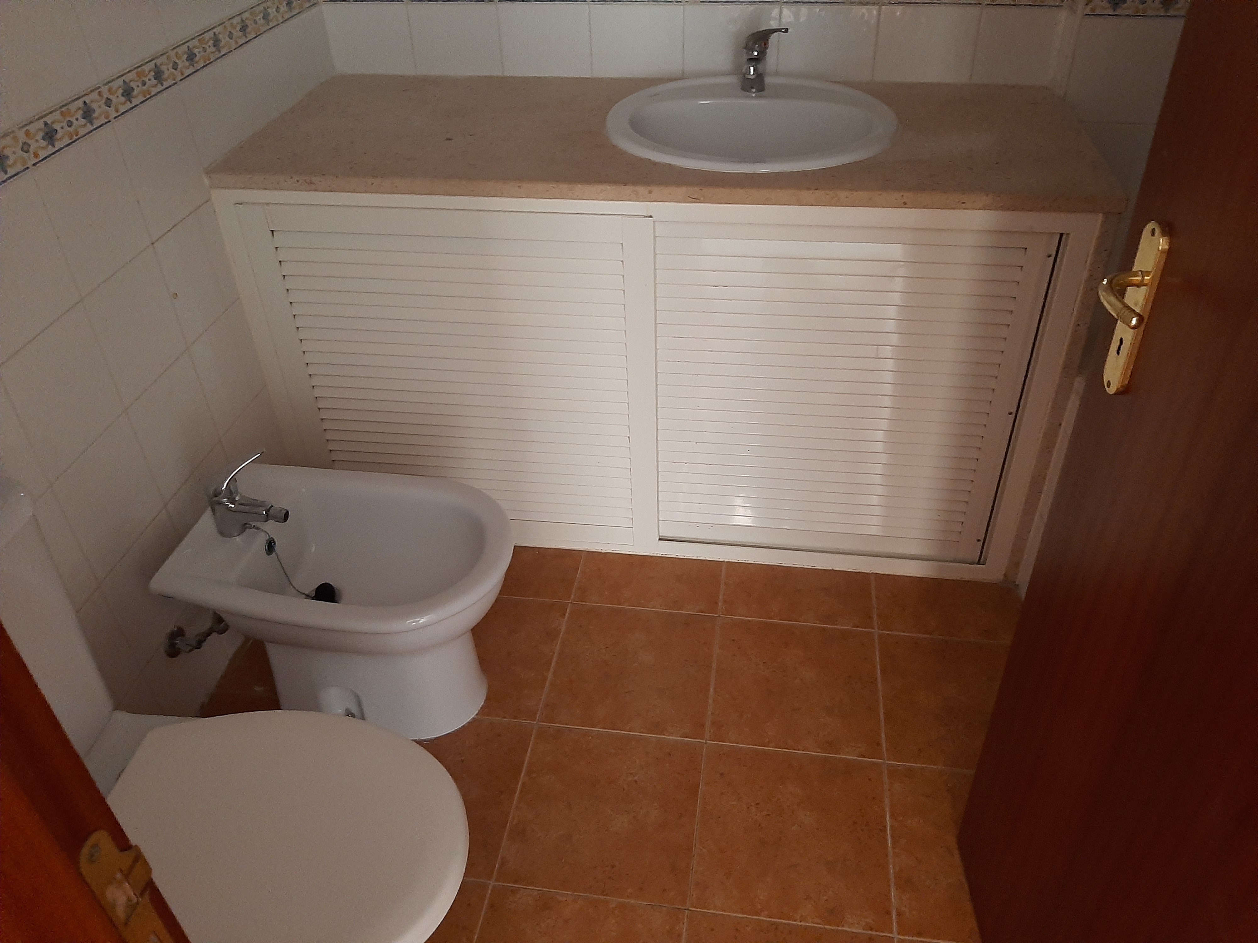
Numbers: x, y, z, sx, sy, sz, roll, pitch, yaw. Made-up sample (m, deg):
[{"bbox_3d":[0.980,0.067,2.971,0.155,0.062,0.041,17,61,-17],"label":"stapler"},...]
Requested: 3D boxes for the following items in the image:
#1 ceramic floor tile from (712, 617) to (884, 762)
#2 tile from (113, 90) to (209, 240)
[{"bbox_3d":[0.318,0.407,1.871,0.310,0.010,0.313,4,37,8],"label":"ceramic floor tile"},{"bbox_3d":[-0.789,-0.522,1.663,0.010,0.198,0.198,4,37,8],"label":"tile"}]

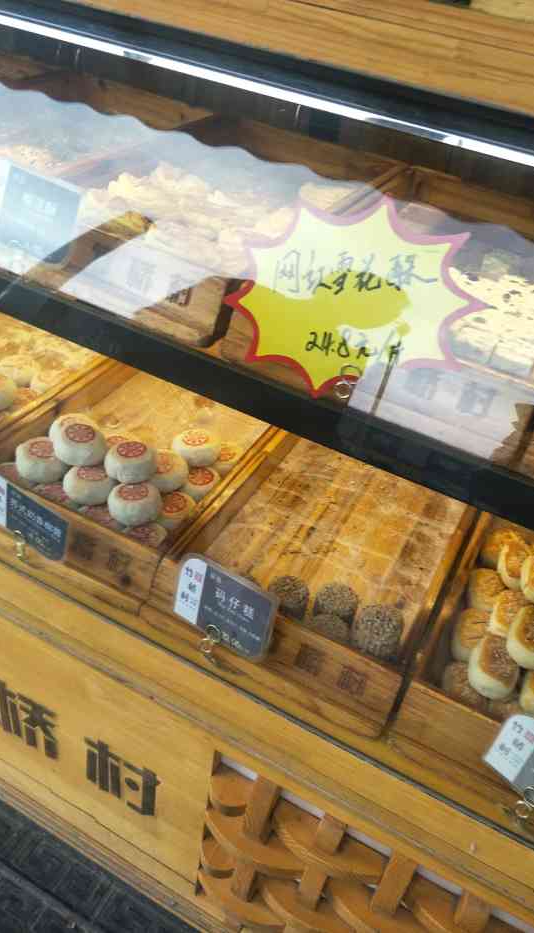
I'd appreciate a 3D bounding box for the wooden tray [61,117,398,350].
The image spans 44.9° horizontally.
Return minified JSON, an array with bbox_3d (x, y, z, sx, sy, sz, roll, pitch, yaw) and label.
[{"bbox_3d":[-0.061,-0.305,0.756,0.268,0.051,0.459,23,45,16],"label":"wooden tray"}]

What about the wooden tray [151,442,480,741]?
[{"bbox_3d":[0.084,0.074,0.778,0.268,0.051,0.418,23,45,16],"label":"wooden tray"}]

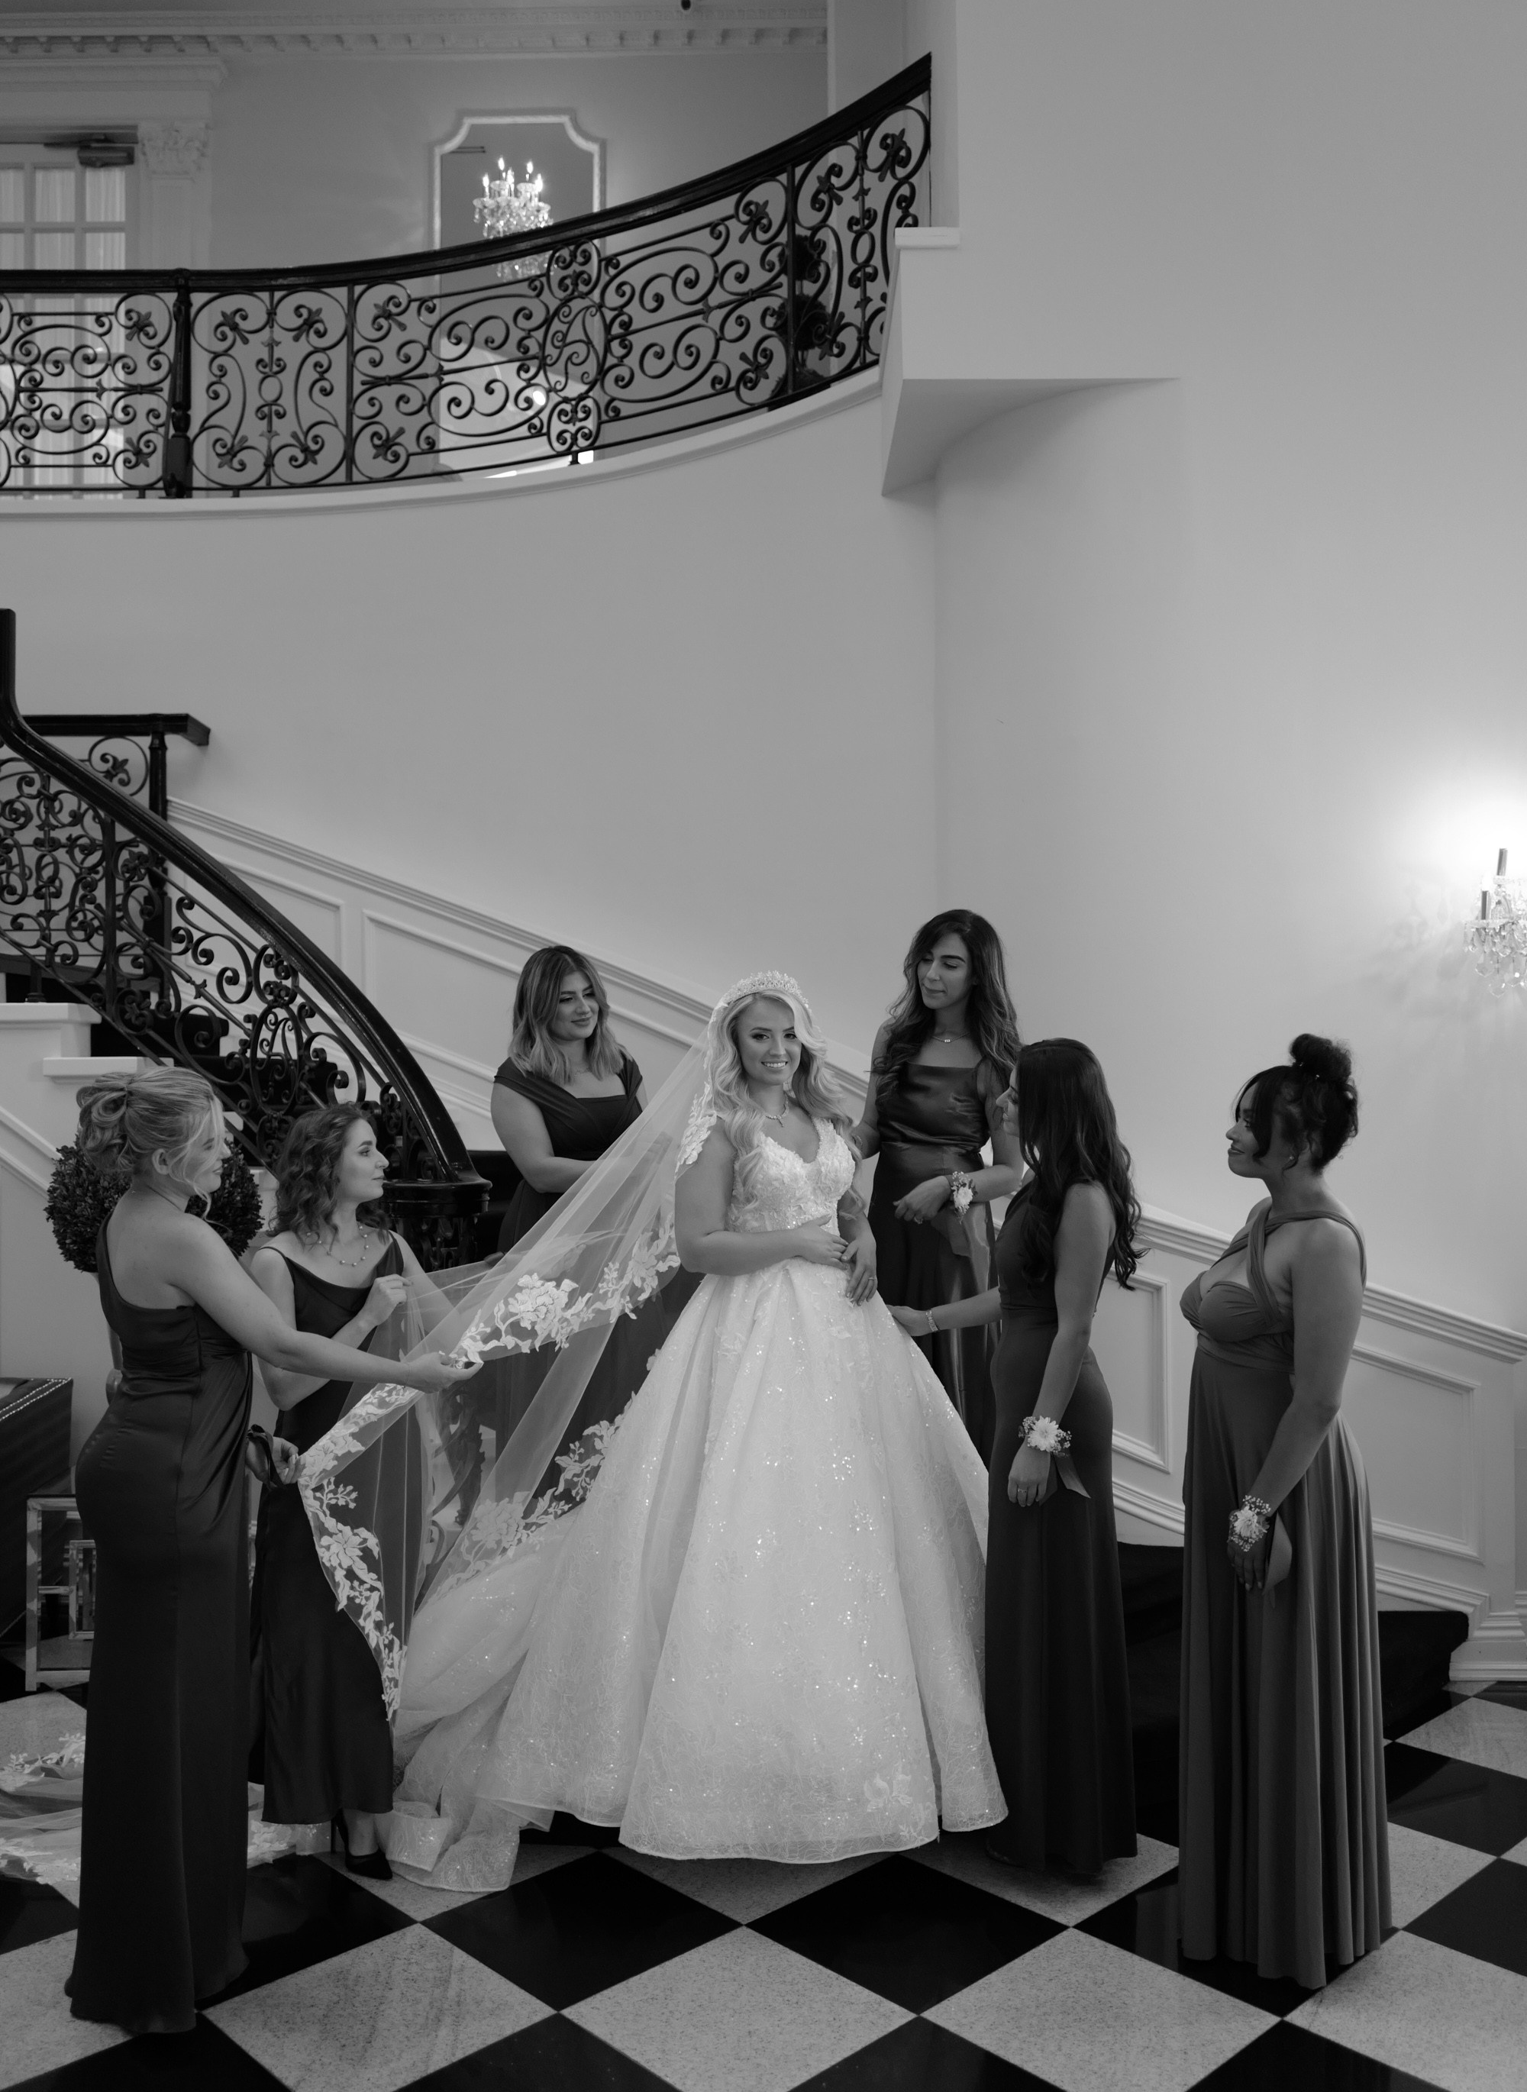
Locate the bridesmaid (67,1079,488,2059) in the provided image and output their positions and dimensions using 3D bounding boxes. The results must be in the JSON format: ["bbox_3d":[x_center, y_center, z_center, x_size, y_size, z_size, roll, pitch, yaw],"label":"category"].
[{"bbox_3d":[-0.910,0.892,3.310,0.730,1.695,0.500,0,0,-35],"label":"bridesmaid"}]

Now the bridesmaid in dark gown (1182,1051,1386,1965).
[{"bbox_3d":[0.990,0.862,3.420,0.400,1.757,0.440,0,0,-28],"label":"bridesmaid in dark gown"}]

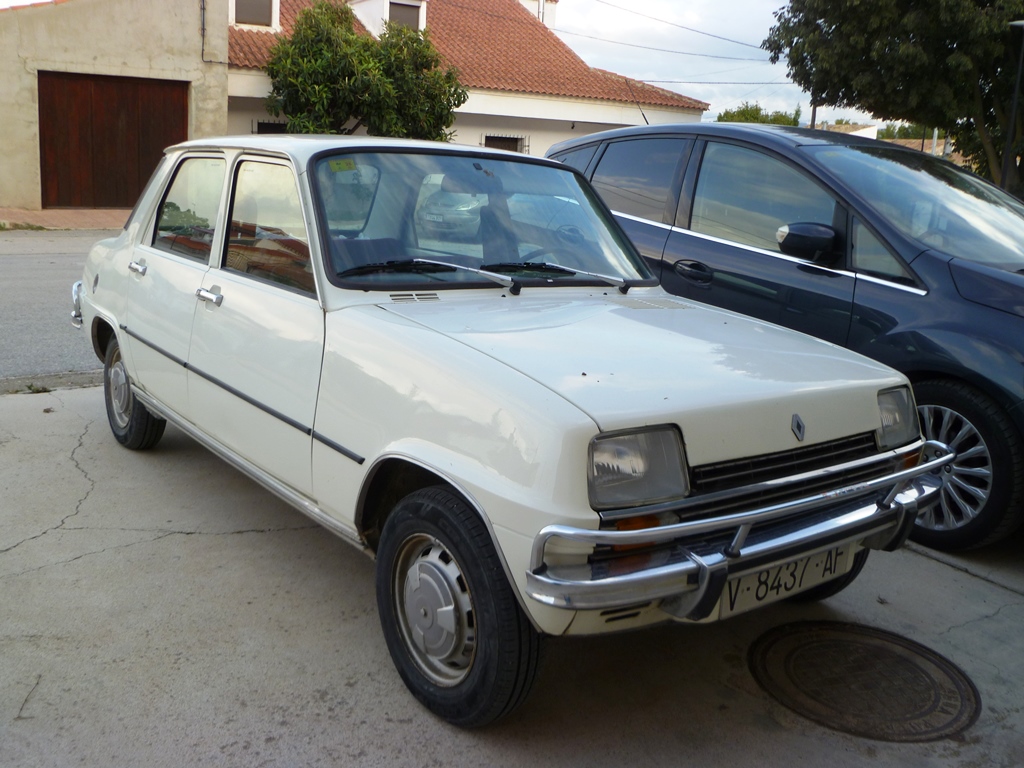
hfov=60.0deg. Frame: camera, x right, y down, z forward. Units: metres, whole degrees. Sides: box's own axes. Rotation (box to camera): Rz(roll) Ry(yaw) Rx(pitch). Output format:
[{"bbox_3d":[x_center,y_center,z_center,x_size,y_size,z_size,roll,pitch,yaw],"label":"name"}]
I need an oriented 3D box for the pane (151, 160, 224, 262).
[{"bbox_3d":[-1.156,-0.637,3.190,0.040,0.355,0.581,13,3,-41],"label":"pane"}]

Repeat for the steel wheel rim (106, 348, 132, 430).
[{"bbox_3d":[-1.701,0.014,3.984,0.120,0.352,0.352,-5,15,-39],"label":"steel wheel rim"}]

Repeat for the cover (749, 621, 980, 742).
[{"bbox_3d":[0.954,0.815,2.440,0.600,0.040,0.600,3,12,-1],"label":"cover"}]

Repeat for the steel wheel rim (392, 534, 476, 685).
[{"bbox_3d":[-0.147,0.517,2.087,0.120,0.352,0.352,-5,15,-39],"label":"steel wheel rim"}]

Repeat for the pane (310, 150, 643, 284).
[{"bbox_3d":[-0.086,-0.541,2.940,1.300,0.540,0.070,-5,-26,-39],"label":"pane"}]

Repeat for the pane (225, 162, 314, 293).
[{"bbox_3d":[-0.715,-0.490,2.662,0.040,0.361,0.750,13,3,-41],"label":"pane"}]

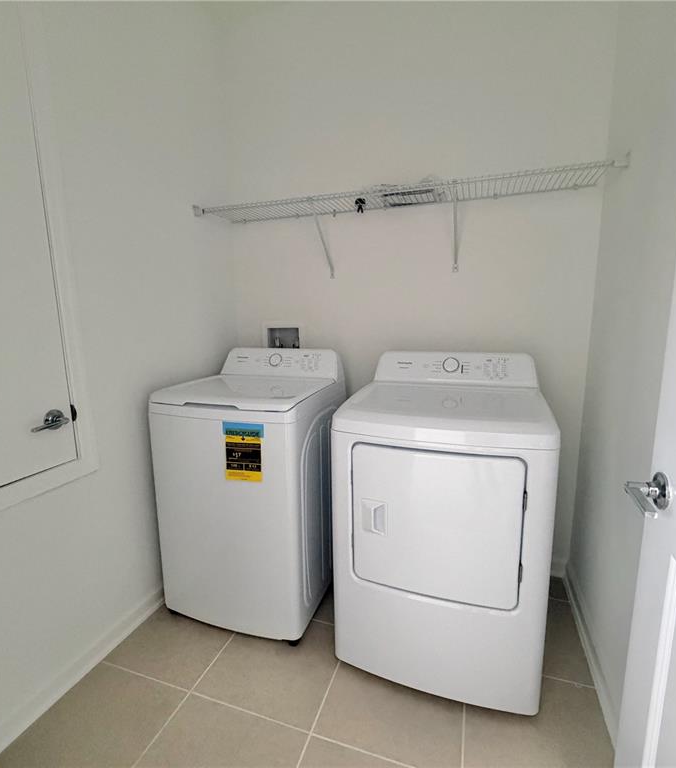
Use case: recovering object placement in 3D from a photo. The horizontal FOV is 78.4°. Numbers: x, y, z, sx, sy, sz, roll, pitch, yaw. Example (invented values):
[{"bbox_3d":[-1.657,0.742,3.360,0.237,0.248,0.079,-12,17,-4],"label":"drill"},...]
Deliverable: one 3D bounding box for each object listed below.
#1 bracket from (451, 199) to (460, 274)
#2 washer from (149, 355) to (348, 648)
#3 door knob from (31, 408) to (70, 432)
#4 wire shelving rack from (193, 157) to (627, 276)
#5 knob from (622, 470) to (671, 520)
[{"bbox_3d":[0.504,-0.653,1.773,0.025,0.327,0.297,3,11,19],"label":"bracket"},{"bbox_3d":[-0.368,0.429,1.897,0.677,1.125,0.675,3,11,19],"label":"washer"},{"bbox_3d":[-0.925,0.127,1.333,0.064,0.068,0.143,3,11,19],"label":"door knob"},{"bbox_3d":[0.200,-0.674,1.869,1.763,0.345,0.312,3,11,19],"label":"wire shelving rack"},{"bbox_3d":[0.608,0.220,0.804,0.064,0.068,0.138,2,11,16],"label":"knob"}]

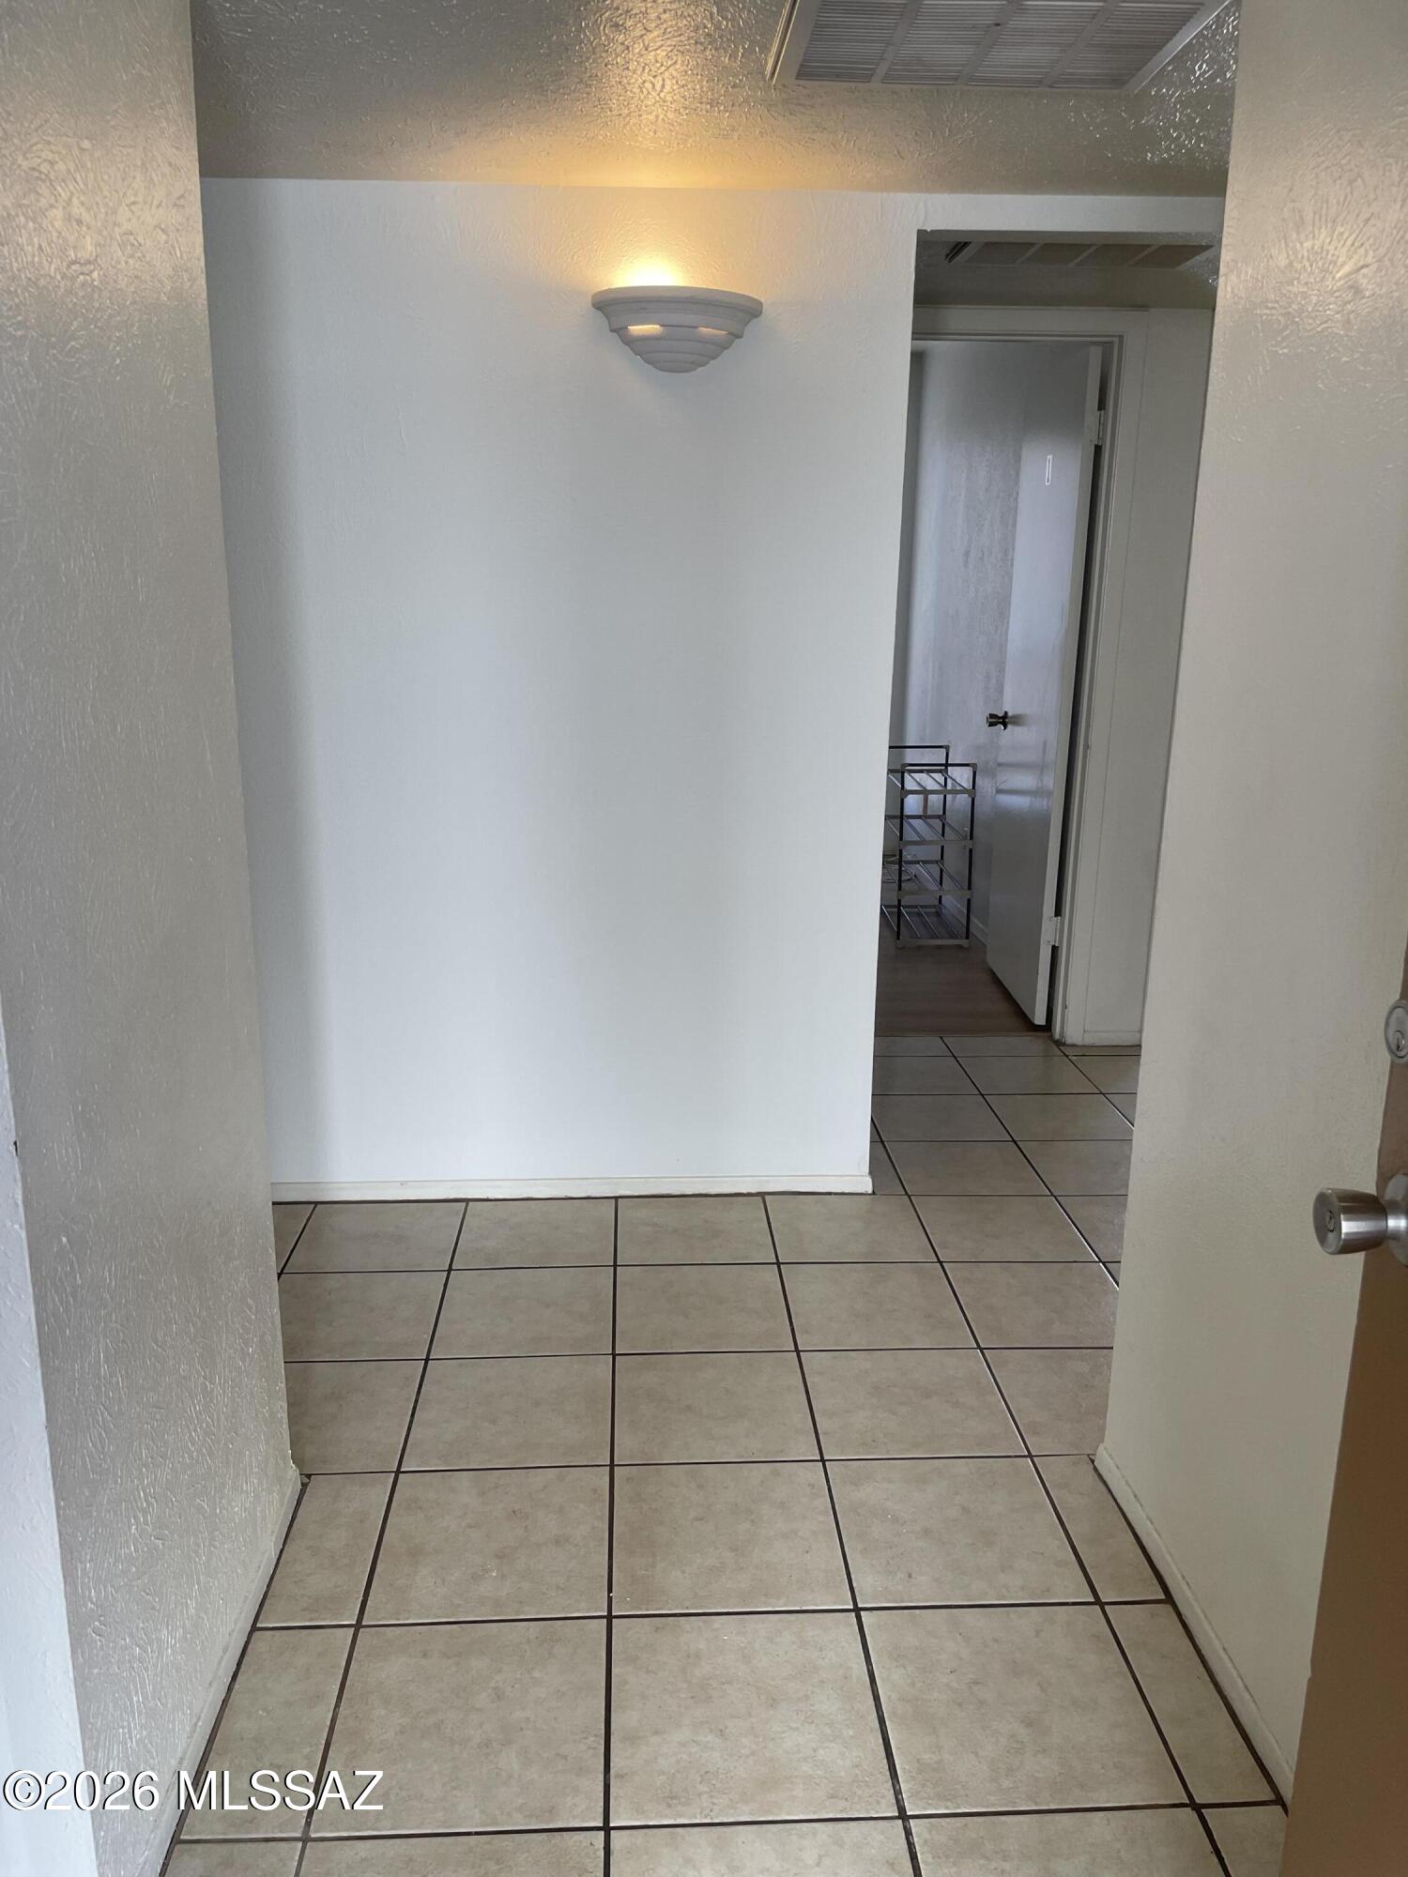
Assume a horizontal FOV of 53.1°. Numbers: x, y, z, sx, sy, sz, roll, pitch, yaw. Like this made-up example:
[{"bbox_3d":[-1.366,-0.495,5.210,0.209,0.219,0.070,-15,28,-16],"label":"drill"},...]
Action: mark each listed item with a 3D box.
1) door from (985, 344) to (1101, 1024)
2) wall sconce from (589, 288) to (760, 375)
[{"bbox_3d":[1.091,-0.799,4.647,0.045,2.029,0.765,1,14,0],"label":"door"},{"bbox_3d":[-0.048,-1.172,2.722,0.337,0.131,0.148,0,14,-4],"label":"wall sconce"}]

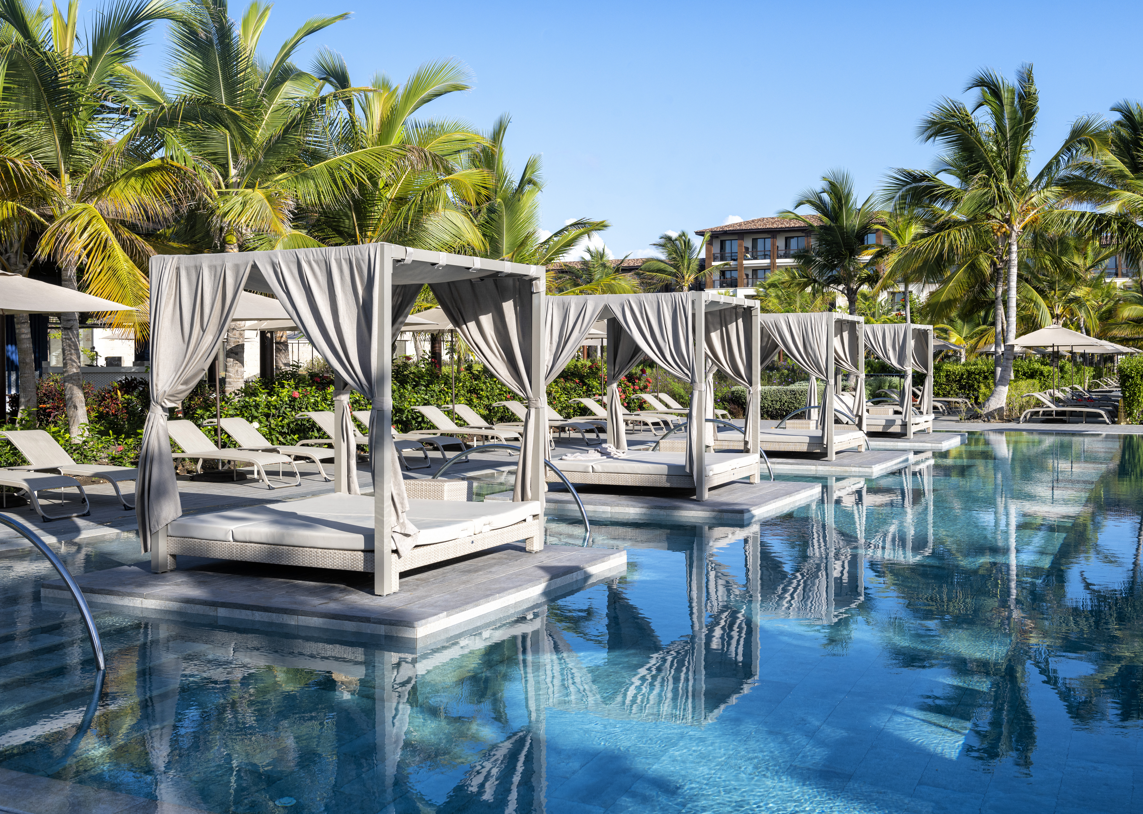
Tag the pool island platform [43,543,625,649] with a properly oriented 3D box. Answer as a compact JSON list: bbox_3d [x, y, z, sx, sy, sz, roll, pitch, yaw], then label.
[{"bbox_3d":[-1.533,1.199,8.436,2.945,0.157,2.847,1,2,26],"label":"pool island platform"}]

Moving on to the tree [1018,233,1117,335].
[{"bbox_3d":[18.375,-3.479,44.245,4.100,6.500,4.100,1,2,23],"label":"tree"}]

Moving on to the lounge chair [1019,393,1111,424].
[{"bbox_3d":[11.549,0.010,27.642,1.920,0.750,0.620,1,2,27],"label":"lounge chair"}]

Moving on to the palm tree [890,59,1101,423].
[{"bbox_3d":[11.561,-4.563,32.400,5.963,9.576,5.963,0,2,0],"label":"palm tree"}]

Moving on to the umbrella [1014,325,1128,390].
[{"bbox_3d":[11.718,-0.855,28.722,2.050,2.400,2.050,1,2,27],"label":"umbrella"}]

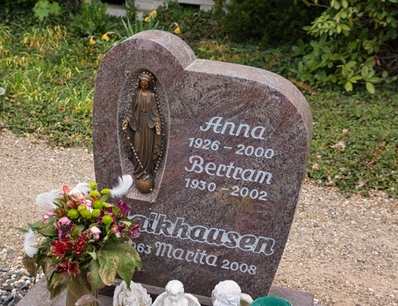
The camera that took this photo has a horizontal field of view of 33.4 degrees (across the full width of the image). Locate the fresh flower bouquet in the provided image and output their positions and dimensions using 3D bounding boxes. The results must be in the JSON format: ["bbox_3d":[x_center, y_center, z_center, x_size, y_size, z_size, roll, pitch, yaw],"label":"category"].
[{"bbox_3d":[-0.356,0.250,2.010,0.340,0.335,0.310,1,24,-1],"label":"fresh flower bouquet"}]

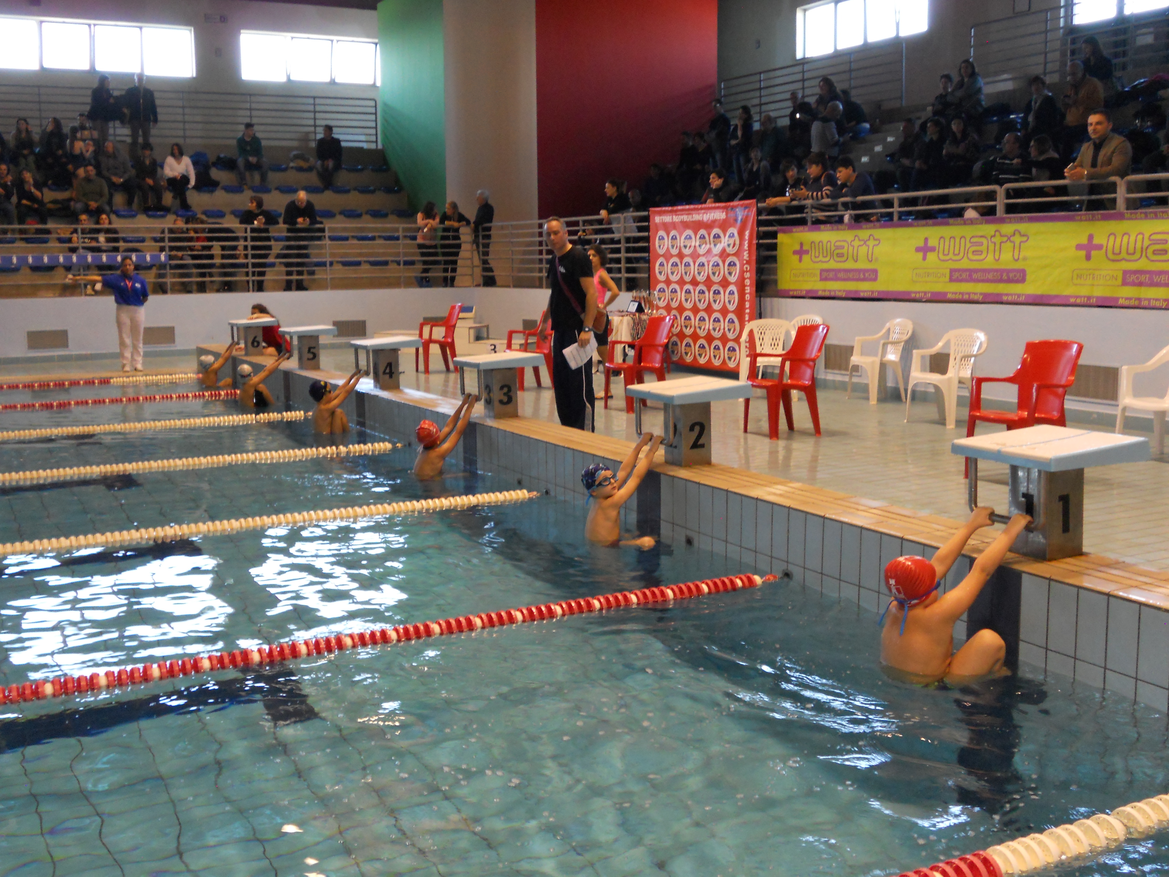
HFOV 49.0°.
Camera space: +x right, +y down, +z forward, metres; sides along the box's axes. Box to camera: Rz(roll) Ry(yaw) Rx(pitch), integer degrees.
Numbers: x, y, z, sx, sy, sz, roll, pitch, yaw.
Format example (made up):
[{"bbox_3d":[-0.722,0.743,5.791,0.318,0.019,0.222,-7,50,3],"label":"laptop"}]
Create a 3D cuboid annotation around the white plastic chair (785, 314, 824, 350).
[{"bbox_3d":[2.283,-0.912,13.817,0.530,0.815,0.565,-6,9,-33],"label":"white plastic chair"}]

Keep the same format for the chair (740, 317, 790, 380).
[{"bbox_3d":[1.900,-0.805,13.099,0.575,0.810,0.530,1,8,14],"label":"chair"}]

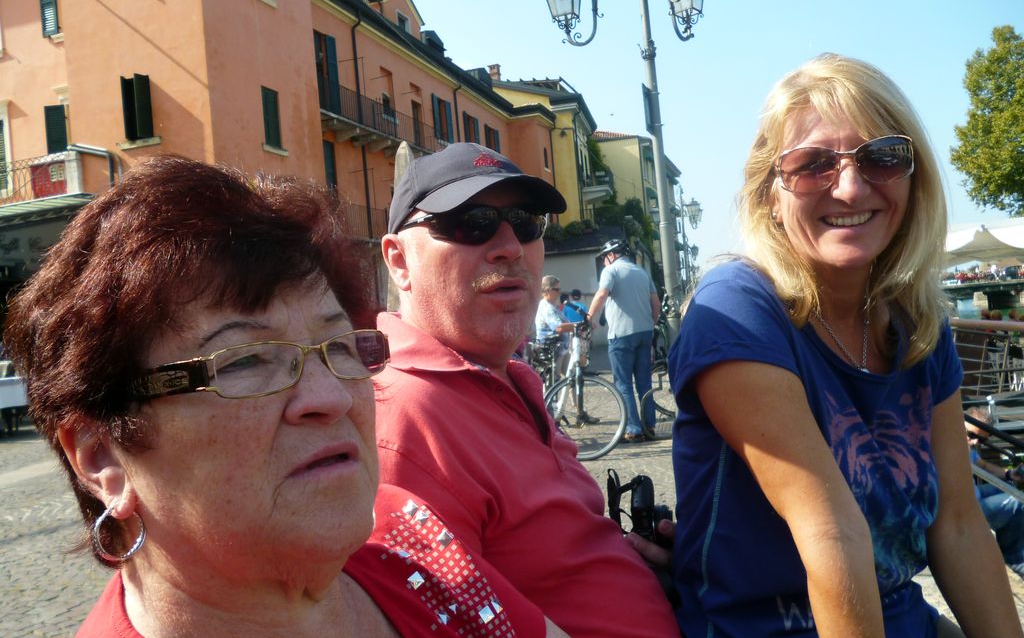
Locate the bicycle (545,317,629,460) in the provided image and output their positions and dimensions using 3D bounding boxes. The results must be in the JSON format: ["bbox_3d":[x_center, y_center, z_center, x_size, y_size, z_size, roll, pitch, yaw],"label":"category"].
[{"bbox_3d":[0.405,0.585,7.322,0.620,1.180,1.620,-4,0,-17],"label":"bicycle"}]

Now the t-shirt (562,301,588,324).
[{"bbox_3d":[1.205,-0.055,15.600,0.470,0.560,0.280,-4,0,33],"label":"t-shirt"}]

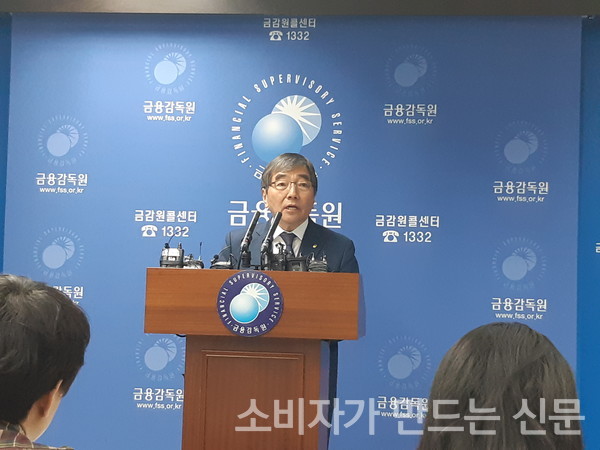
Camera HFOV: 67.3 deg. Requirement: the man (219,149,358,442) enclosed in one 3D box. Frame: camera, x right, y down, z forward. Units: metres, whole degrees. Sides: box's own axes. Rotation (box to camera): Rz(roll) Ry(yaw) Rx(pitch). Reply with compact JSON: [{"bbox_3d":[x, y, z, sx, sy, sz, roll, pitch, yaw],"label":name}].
[{"bbox_3d":[-0.050,0.600,1.520,0.520,1.680,0.420,1,-1,1],"label":"man"}]

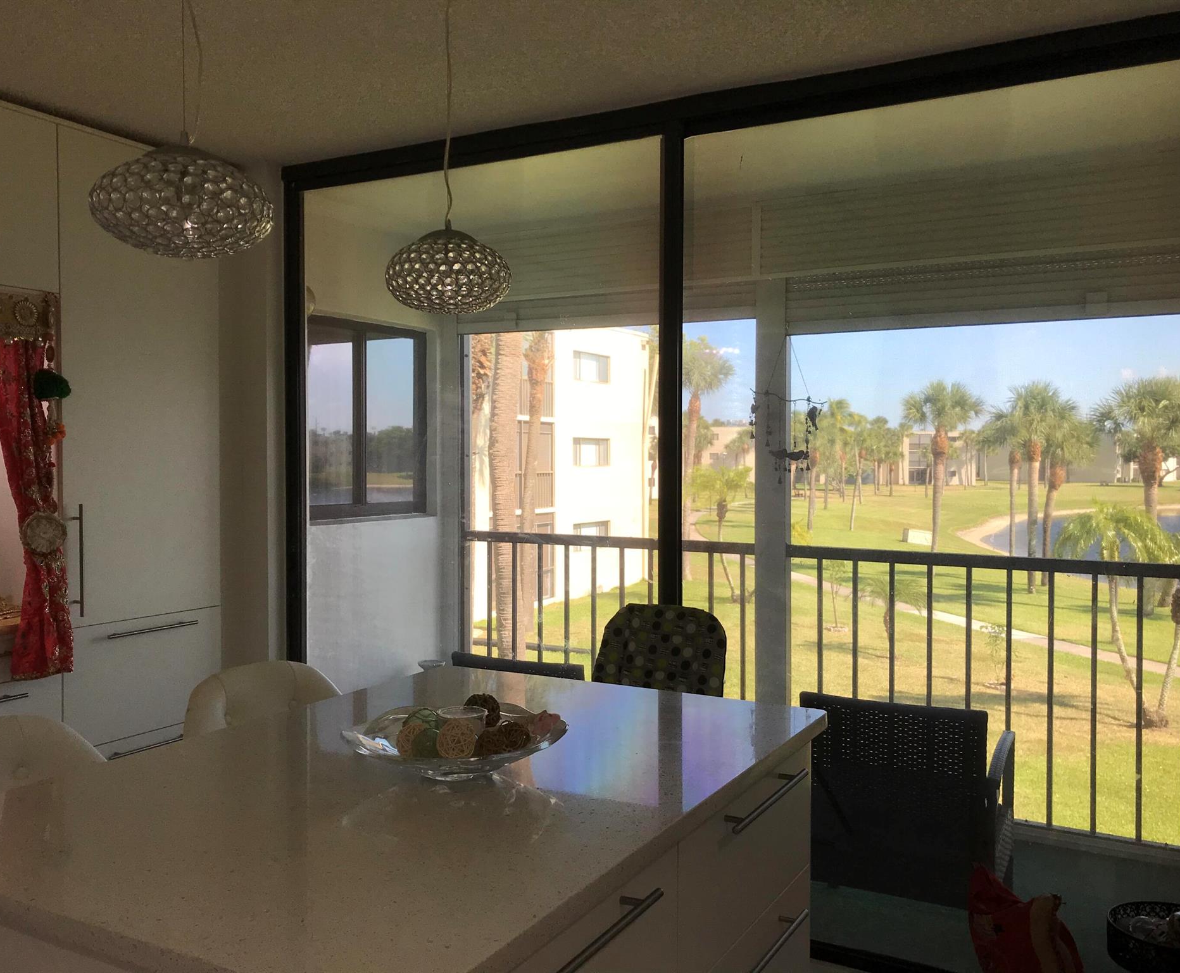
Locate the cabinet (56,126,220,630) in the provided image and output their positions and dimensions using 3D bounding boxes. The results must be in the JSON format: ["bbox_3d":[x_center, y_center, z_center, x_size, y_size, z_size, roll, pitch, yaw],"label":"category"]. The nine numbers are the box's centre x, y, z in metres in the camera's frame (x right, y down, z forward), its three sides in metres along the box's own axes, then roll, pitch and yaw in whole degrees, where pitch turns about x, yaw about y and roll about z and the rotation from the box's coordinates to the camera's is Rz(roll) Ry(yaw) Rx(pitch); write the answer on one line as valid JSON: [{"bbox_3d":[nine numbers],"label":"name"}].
[{"bbox_3d":[-1.724,-0.334,3.586,0.600,1.530,0.600,1,2,29],"label":"cabinet"}]

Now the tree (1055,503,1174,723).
[{"bbox_3d":[8.697,2.109,17.400,1.950,3.600,1.950,1,2,29],"label":"tree"}]

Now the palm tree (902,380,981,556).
[{"bbox_3d":[13.022,-0.281,38.800,3.000,7.100,3.000,1,2,29],"label":"palm tree"}]

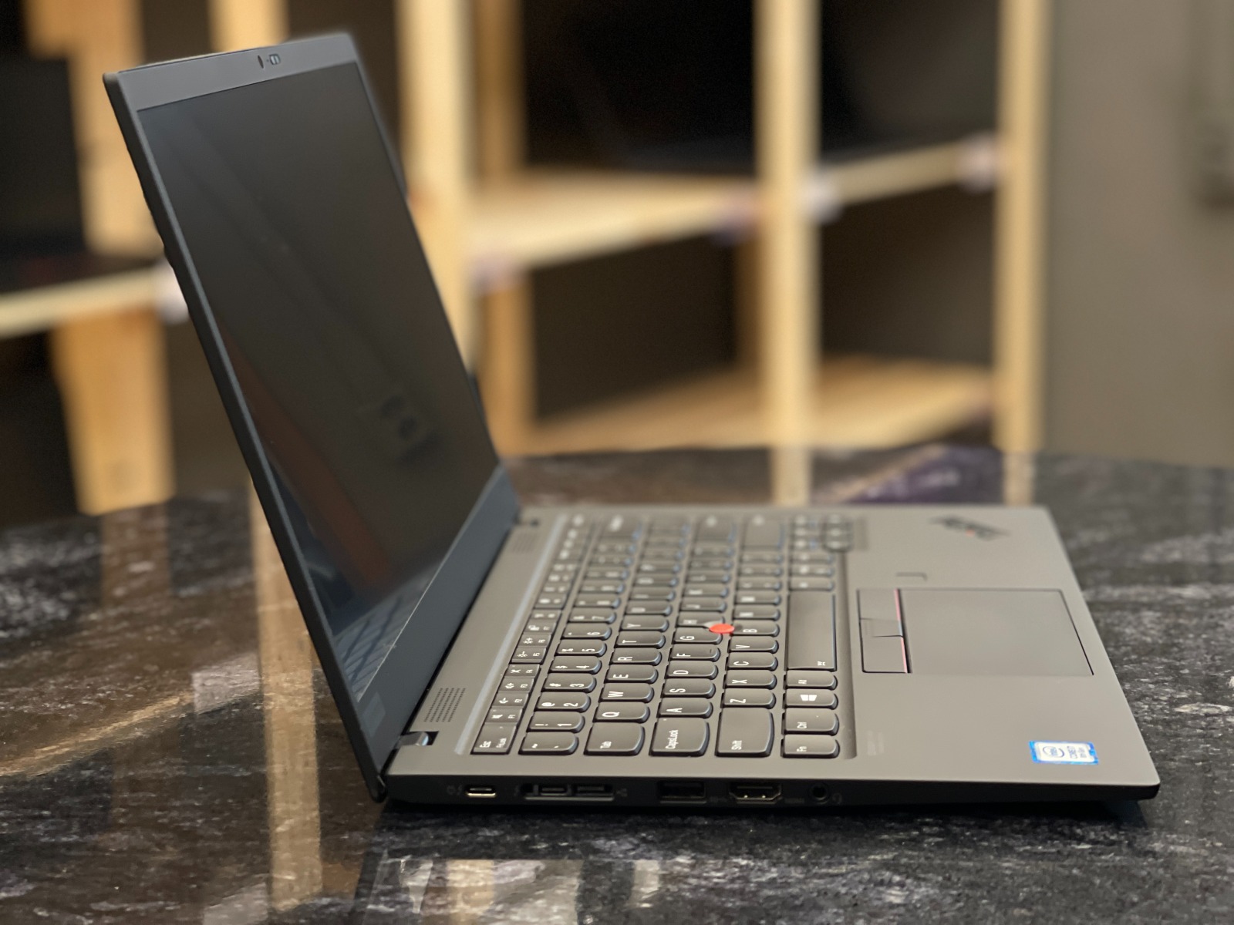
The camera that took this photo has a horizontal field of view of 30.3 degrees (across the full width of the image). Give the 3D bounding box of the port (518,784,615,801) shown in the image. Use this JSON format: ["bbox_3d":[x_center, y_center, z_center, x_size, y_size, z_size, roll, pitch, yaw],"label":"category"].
[{"bbox_3d":[-0.014,0.094,0.658,0.026,0.005,0.007,0,13,5],"label":"port"}]

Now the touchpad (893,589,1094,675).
[{"bbox_3d":[0.128,0.058,0.785,0.058,0.002,0.100,0,13,5],"label":"touchpad"}]

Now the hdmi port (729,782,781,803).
[{"bbox_3d":[0.040,0.093,0.653,0.015,0.006,0.007,0,13,5],"label":"hdmi port"}]

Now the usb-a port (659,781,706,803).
[{"bbox_3d":[0.019,0.093,0.655,0.013,0.007,0.007,0,13,5],"label":"usb-a port"}]

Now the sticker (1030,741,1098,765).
[{"bbox_3d":[0.130,0.084,0.664,0.018,0.001,0.019,0,13,5],"label":"sticker"}]

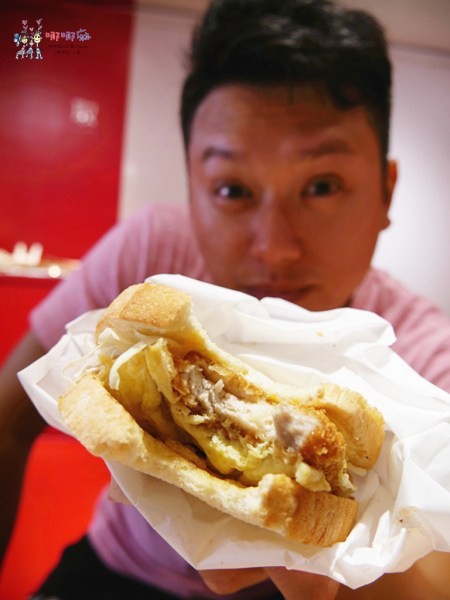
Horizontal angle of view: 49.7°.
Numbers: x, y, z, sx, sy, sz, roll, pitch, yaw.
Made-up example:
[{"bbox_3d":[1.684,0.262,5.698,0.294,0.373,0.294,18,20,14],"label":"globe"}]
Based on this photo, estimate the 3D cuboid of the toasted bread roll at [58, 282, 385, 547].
[{"bbox_3d":[-0.006,0.055,0.238,0.117,0.063,0.098,25,-12,0],"label":"toasted bread roll"}]

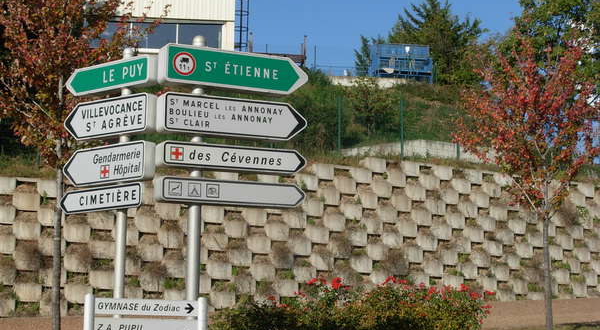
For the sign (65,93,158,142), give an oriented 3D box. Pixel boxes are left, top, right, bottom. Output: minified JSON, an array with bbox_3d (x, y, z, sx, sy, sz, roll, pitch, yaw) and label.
[{"bbox_3d":[-2.022,-0.488,14.005,1.275,0.392,0.164,-6,-11,38],"label":"sign"}]

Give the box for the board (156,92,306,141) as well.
[{"bbox_3d":[-0.709,-0.483,13.972,1.661,0.413,0.184,5,-10,-26],"label":"board"}]

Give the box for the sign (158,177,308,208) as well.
[{"bbox_3d":[-0.727,0.308,13.846,1.652,0.260,0.174,5,-10,-26],"label":"sign"}]

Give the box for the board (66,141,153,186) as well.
[{"bbox_3d":[-2.028,0.008,13.918,1.235,0.402,0.164,-6,-11,38],"label":"board"}]

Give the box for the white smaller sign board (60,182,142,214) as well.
[{"bbox_3d":[-2.088,0.354,13.827,1.240,0.251,0.061,-6,-11,38],"label":"white smaller sign board"}]

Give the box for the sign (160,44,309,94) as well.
[{"bbox_3d":[-0.693,-0.996,14.047,1.649,0.402,0.184,5,-10,-26],"label":"sign"}]

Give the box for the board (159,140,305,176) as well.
[{"bbox_3d":[-0.719,-0.054,13.902,1.661,0.257,0.174,5,-10,-26],"label":"board"}]

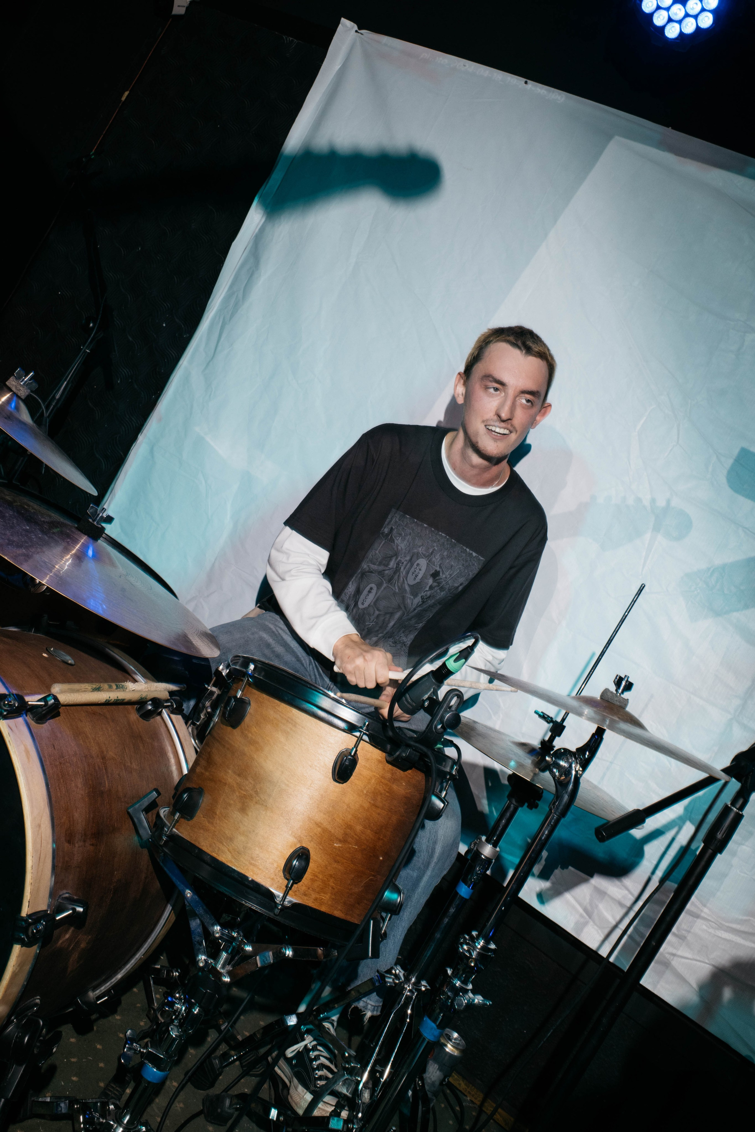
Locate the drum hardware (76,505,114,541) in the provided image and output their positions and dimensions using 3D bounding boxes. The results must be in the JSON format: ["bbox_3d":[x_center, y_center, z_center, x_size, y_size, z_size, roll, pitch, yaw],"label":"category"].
[{"bbox_3d":[-0.405,-0.062,1.260,0.040,0.041,0.037,34,0,0],"label":"drum hardware"}]

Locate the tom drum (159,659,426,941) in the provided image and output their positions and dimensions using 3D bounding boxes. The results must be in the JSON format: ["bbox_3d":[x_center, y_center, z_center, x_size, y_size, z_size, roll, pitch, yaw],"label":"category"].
[{"bbox_3d":[-0.103,0.314,1.215,0.338,0.262,0.338,28,-12,0],"label":"tom drum"}]

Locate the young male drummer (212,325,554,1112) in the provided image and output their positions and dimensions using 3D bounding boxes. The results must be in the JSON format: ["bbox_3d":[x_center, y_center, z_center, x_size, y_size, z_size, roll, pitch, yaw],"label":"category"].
[{"bbox_3d":[-0.041,0.190,1.640,0.580,1.360,0.660,30,0,-9],"label":"young male drummer"}]

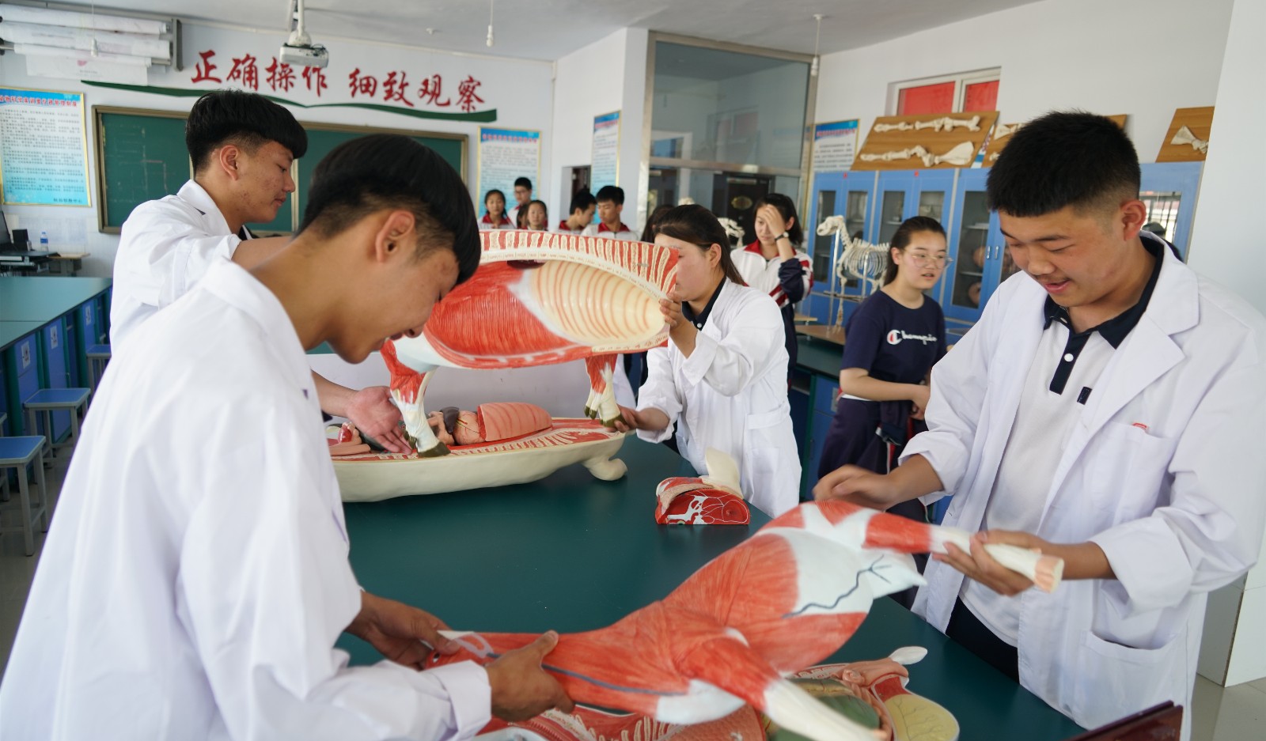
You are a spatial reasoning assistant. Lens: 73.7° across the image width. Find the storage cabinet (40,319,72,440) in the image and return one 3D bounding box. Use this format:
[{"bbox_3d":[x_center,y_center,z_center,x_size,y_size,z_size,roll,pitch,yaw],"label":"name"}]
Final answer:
[{"bbox_3d":[-3.662,0.043,4.979,0.480,0.674,0.622,-2,12,-22],"label":"storage cabinet"}]

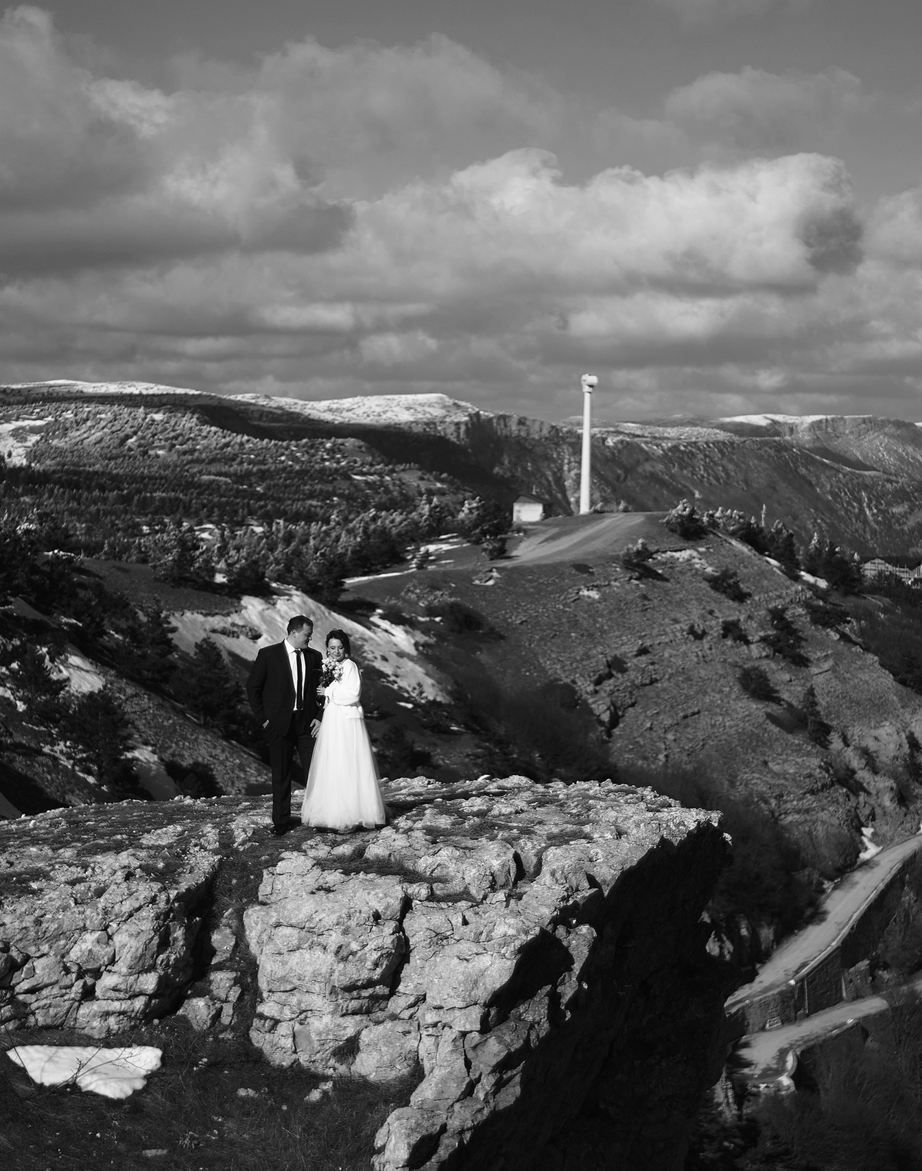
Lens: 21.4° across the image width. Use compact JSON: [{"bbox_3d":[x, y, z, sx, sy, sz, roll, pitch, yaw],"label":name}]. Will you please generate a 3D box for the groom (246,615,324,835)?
[{"bbox_3d":[-1.452,1.155,20.250,0.600,1.790,0.380,0,3,-24],"label":"groom"}]

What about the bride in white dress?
[{"bbox_3d":[-0.975,1.204,20.400,0.680,1.610,0.680,4,4,45],"label":"bride in white dress"}]

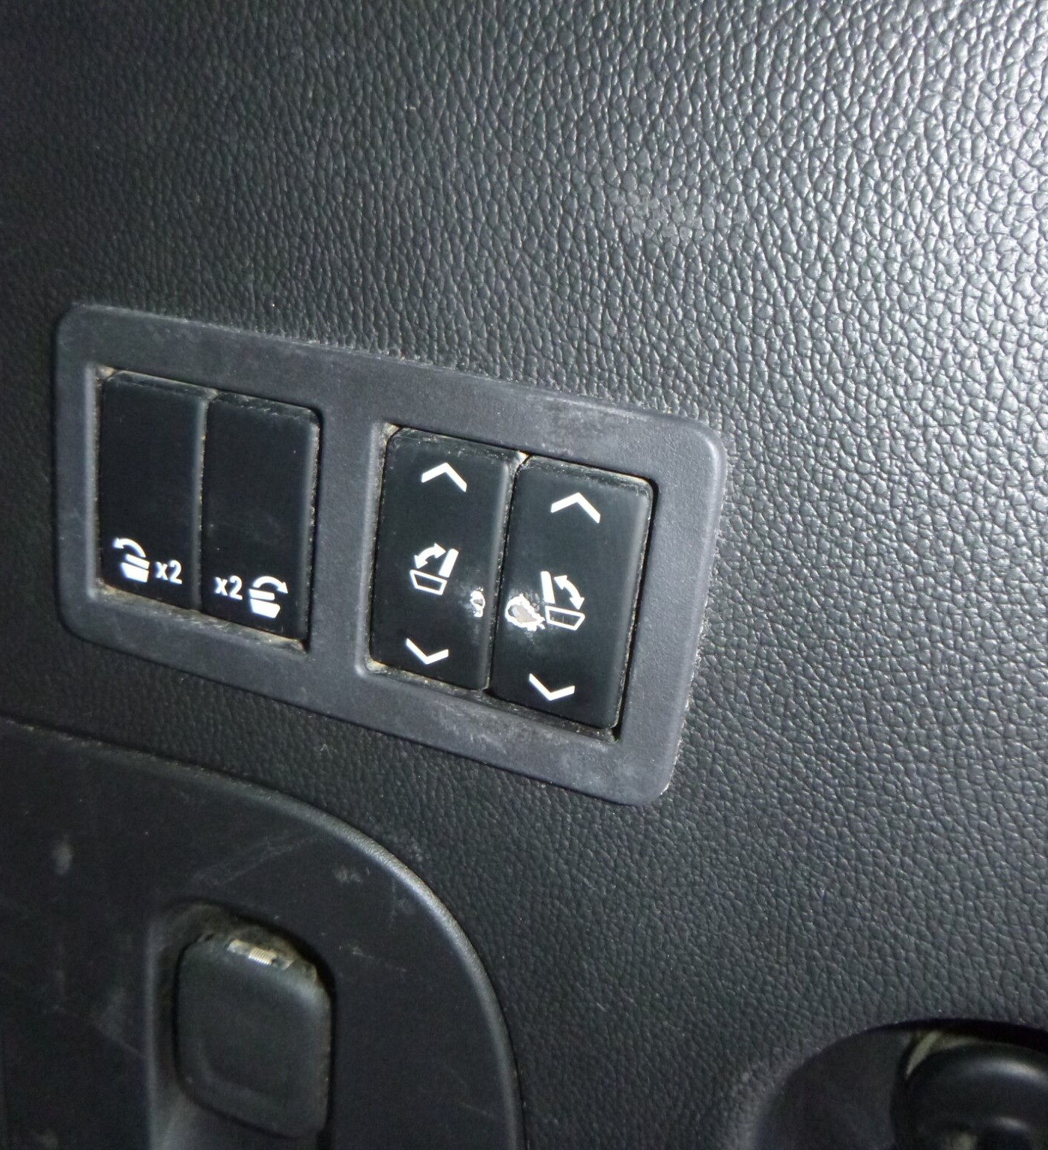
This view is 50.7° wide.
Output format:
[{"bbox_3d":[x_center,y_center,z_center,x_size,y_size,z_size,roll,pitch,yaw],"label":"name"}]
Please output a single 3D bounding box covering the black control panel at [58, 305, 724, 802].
[{"bbox_3d":[-0.026,-0.005,0.172,0.112,0.058,0.011,14,19,19],"label":"black control panel"}]

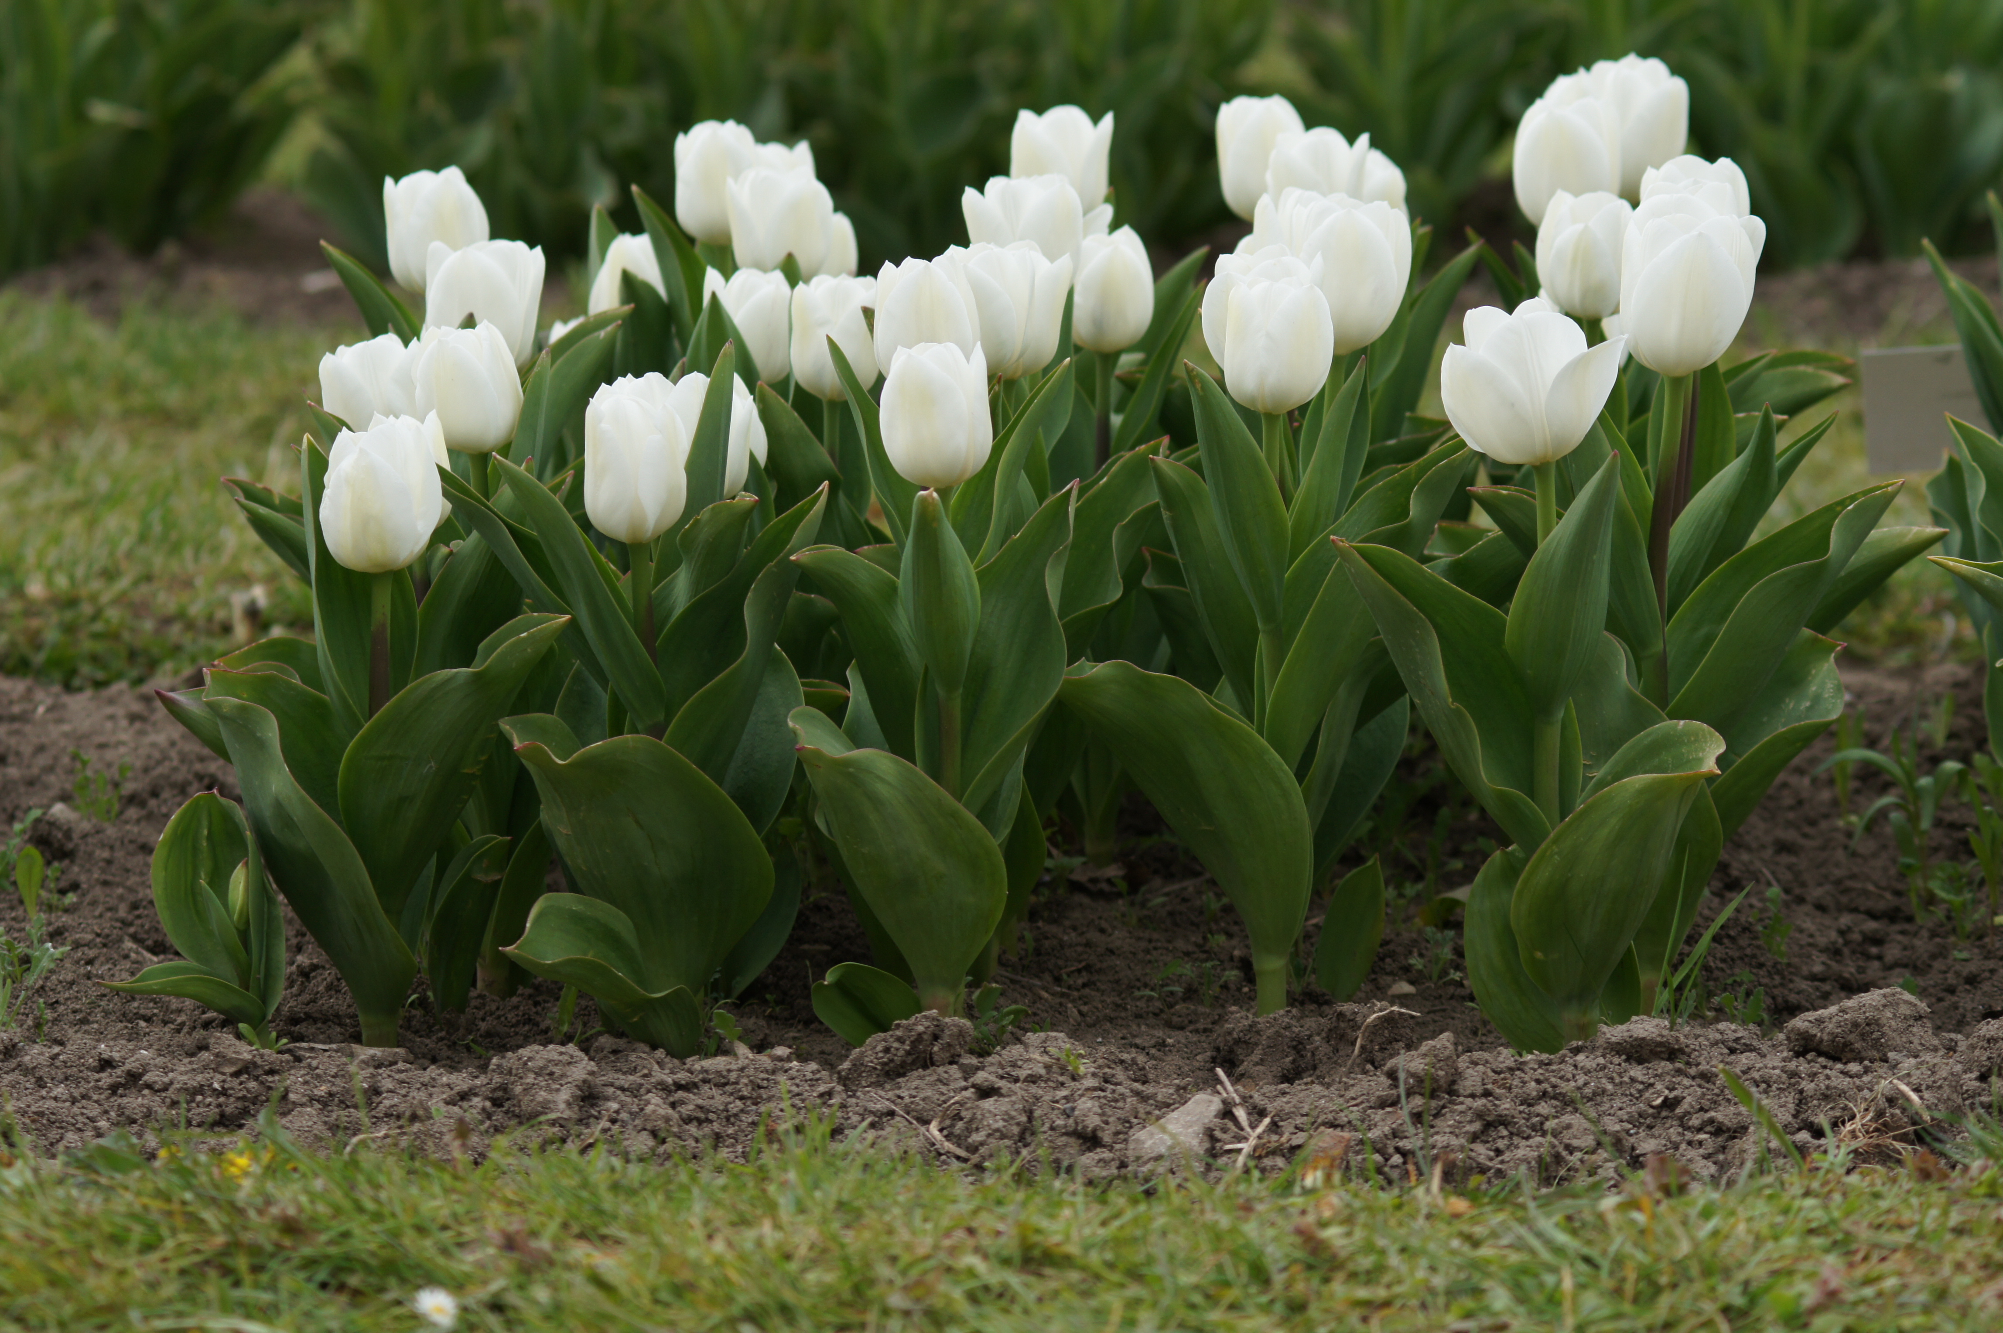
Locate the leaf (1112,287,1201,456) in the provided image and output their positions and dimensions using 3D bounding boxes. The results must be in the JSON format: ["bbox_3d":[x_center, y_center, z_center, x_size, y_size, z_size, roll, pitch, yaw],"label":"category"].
[{"bbox_3d":[0.077,-0.144,4.130,0.023,0.095,0.025,25,12,-6],"label":"leaf"}]

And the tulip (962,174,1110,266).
[{"bbox_3d":[0.013,-0.217,4.200,0.066,0.066,0.064,0,12,0],"label":"tulip"}]

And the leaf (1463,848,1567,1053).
[{"bbox_3d":[0.246,0.135,3.960,0.053,0.100,0.040,0,16,0],"label":"leaf"}]

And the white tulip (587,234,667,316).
[{"bbox_3d":[-0.190,-0.193,4.270,0.048,0.064,0.048,0,16,0],"label":"white tulip"}]

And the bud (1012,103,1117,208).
[{"bbox_3d":[0.032,-0.258,4.330,0.054,0.069,0.054,0,16,0],"label":"bud"}]

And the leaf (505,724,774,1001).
[{"bbox_3d":[-0.167,0.094,3.842,0.124,0.136,0.060,0,13,0],"label":"leaf"}]

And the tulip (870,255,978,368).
[{"bbox_3d":[-0.040,-0.184,4.450,0.058,0.068,0.056,0,10,0],"label":"tulip"}]

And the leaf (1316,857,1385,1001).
[{"bbox_3d":[0.177,0.134,4.240,0.036,0.075,0.020,0,10,0],"label":"leaf"}]

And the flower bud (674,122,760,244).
[{"bbox_3d":[-0.170,-0.290,5.000,0.053,0.073,0.054,0,10,0],"label":"flower bud"}]

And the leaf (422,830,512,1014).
[{"bbox_3d":[-0.263,0.127,4.110,0.037,0.088,0.030,12,11,-2],"label":"leaf"}]

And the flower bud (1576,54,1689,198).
[{"bbox_3d":[0.335,-0.288,4.450,0.060,0.078,0.058,0,12,0],"label":"flower bud"}]

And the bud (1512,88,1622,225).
[{"bbox_3d":[0.285,-0.257,4.203,0.055,0.072,0.055,0,13,0],"label":"bud"}]

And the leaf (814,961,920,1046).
[{"bbox_3d":[-0.060,0.150,3.720,0.048,0.034,0.030,0,12,0],"label":"leaf"}]

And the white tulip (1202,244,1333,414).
[{"bbox_3d":[0.129,-0.164,4.050,0.062,0.079,0.062,0,12,0],"label":"white tulip"}]

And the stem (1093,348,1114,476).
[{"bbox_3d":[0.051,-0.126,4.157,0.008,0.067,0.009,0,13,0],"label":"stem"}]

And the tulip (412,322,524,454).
[{"bbox_3d":[-0.257,-0.135,4.021,0.054,0.063,0.054,0,13,0],"label":"tulip"}]

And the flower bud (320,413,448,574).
[{"bbox_3d":[-0.275,-0.077,3.700,0.055,0.070,0.053,3,12,-1],"label":"flower bud"}]

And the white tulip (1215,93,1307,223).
[{"bbox_3d":[0.137,-0.268,4.400,0.047,0.068,0.046,0,12,0],"label":"white tulip"}]

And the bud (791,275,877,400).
[{"bbox_3d":[-0.093,-0.183,4.650,0.050,0.068,0.050,0,12,0],"label":"bud"}]

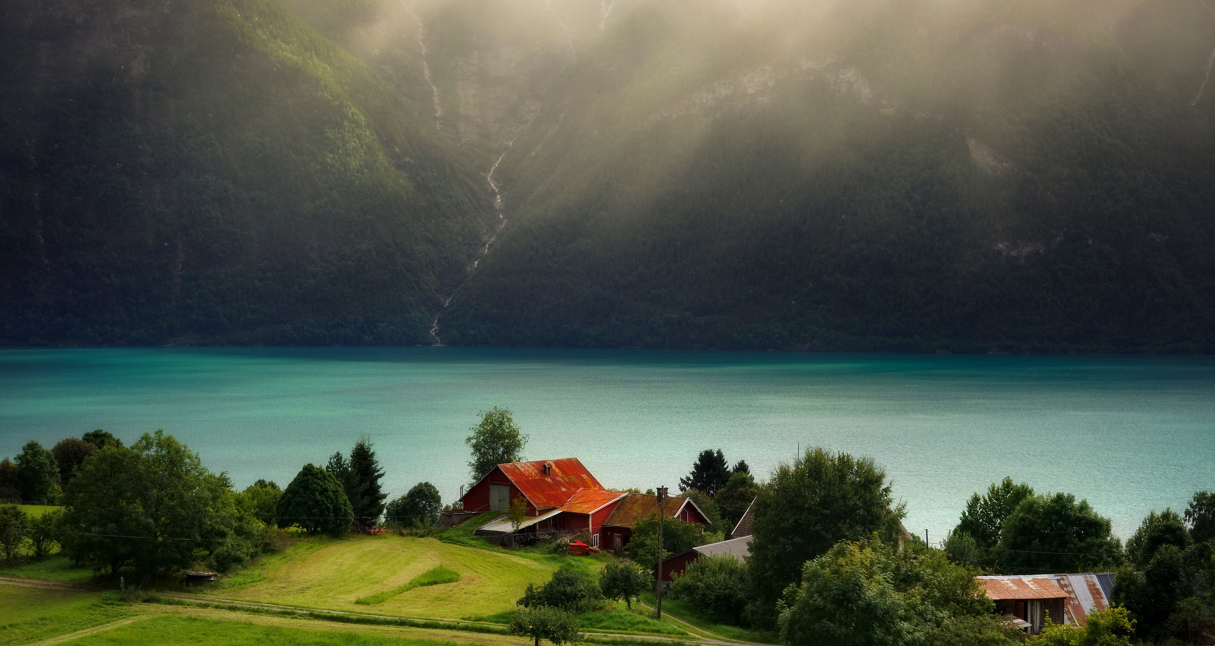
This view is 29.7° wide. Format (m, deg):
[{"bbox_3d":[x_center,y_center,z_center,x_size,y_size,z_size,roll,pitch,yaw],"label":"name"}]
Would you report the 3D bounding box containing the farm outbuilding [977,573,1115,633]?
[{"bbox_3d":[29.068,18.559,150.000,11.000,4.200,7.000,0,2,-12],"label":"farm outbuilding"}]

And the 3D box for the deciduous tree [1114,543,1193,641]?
[{"bbox_3d":[34.517,17.100,145.000,5.158,6.360,4.900,0,2,0],"label":"deciduous tree"}]

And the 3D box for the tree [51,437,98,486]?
[{"bbox_3d":[-63.117,17.615,272.000,5.963,7.766,5.963,0,2,0],"label":"tree"}]

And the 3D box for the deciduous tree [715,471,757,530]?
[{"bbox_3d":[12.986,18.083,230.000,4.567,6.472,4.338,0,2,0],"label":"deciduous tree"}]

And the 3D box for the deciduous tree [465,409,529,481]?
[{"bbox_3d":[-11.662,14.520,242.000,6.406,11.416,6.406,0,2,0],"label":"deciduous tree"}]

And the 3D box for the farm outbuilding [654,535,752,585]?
[{"bbox_3d":[10.009,20.762,196.323,7.400,4.300,10.500,1,3,33],"label":"farm outbuilding"}]

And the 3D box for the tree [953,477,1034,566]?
[{"bbox_3d":[36.587,19.485,216.000,8.041,10.011,8.041,0,2,0],"label":"tree"}]

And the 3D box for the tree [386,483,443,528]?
[{"bbox_3d":[-19.360,18.369,230.000,5.898,4.949,5.309,0,2,0],"label":"tree"}]

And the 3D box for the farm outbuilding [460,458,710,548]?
[{"bbox_3d":[-2.100,17.427,220.018,20.500,7.581,13.000,1,3,32],"label":"farm outbuilding"}]

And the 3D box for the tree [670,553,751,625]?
[{"bbox_3d":[8.161,21.047,181.000,6.364,5.692,6.046,0,2,0],"label":"tree"}]

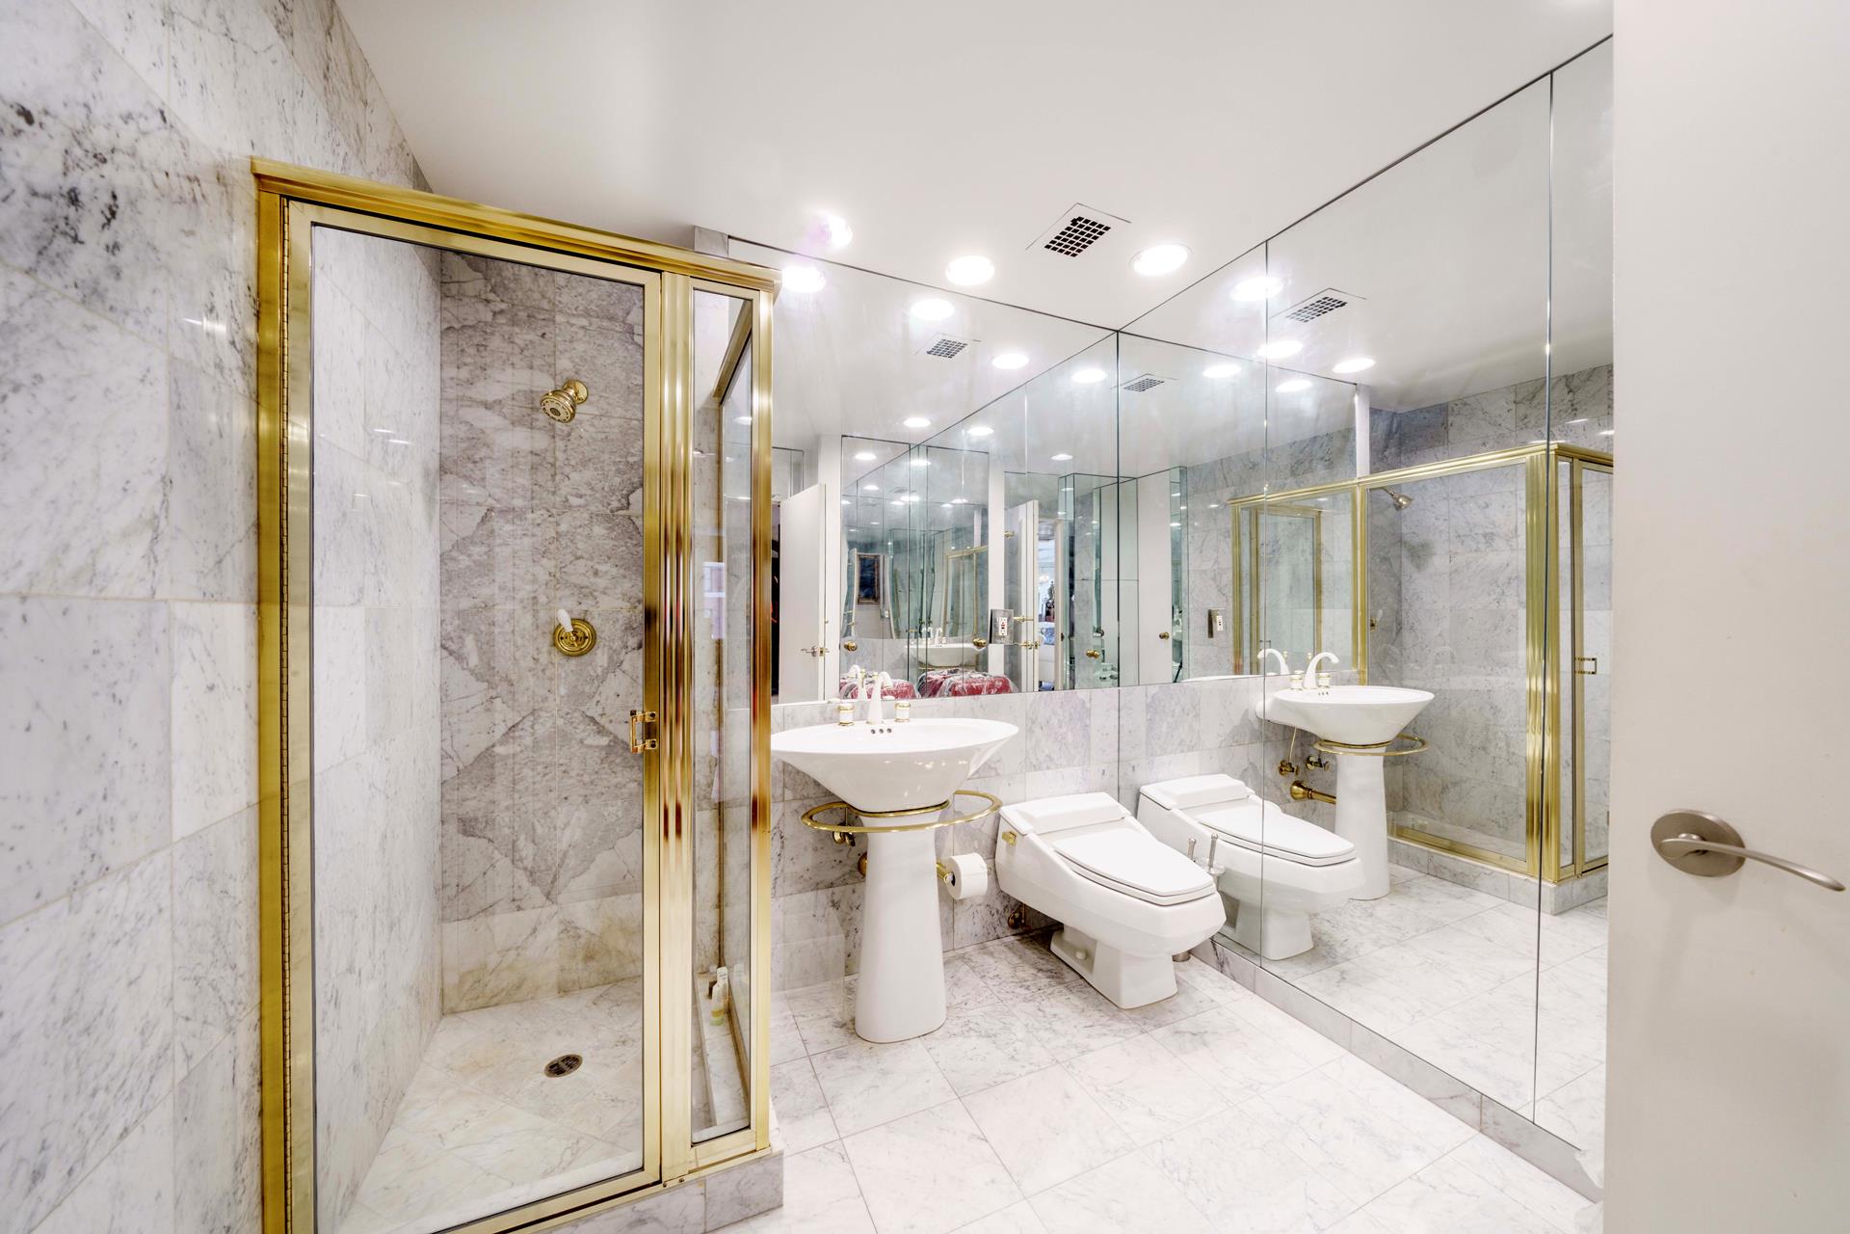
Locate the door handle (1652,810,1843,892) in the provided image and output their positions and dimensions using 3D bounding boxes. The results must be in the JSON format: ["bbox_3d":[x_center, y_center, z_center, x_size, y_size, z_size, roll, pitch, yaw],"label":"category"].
[{"bbox_3d":[0.824,0.245,0.626,0.056,0.069,0.142,0,1,-20],"label":"door handle"}]

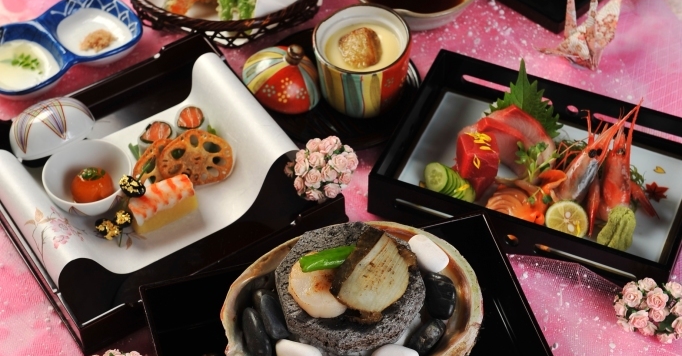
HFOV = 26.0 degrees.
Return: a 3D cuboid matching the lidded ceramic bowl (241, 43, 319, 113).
[{"bbox_3d":[-0.040,-0.083,1.120,0.061,0.039,0.061,12,42,-14],"label":"lidded ceramic bowl"}]

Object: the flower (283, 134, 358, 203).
[{"bbox_3d":[-0.013,-0.006,0.997,0.049,0.043,0.048,-1,47,0],"label":"flower"}]

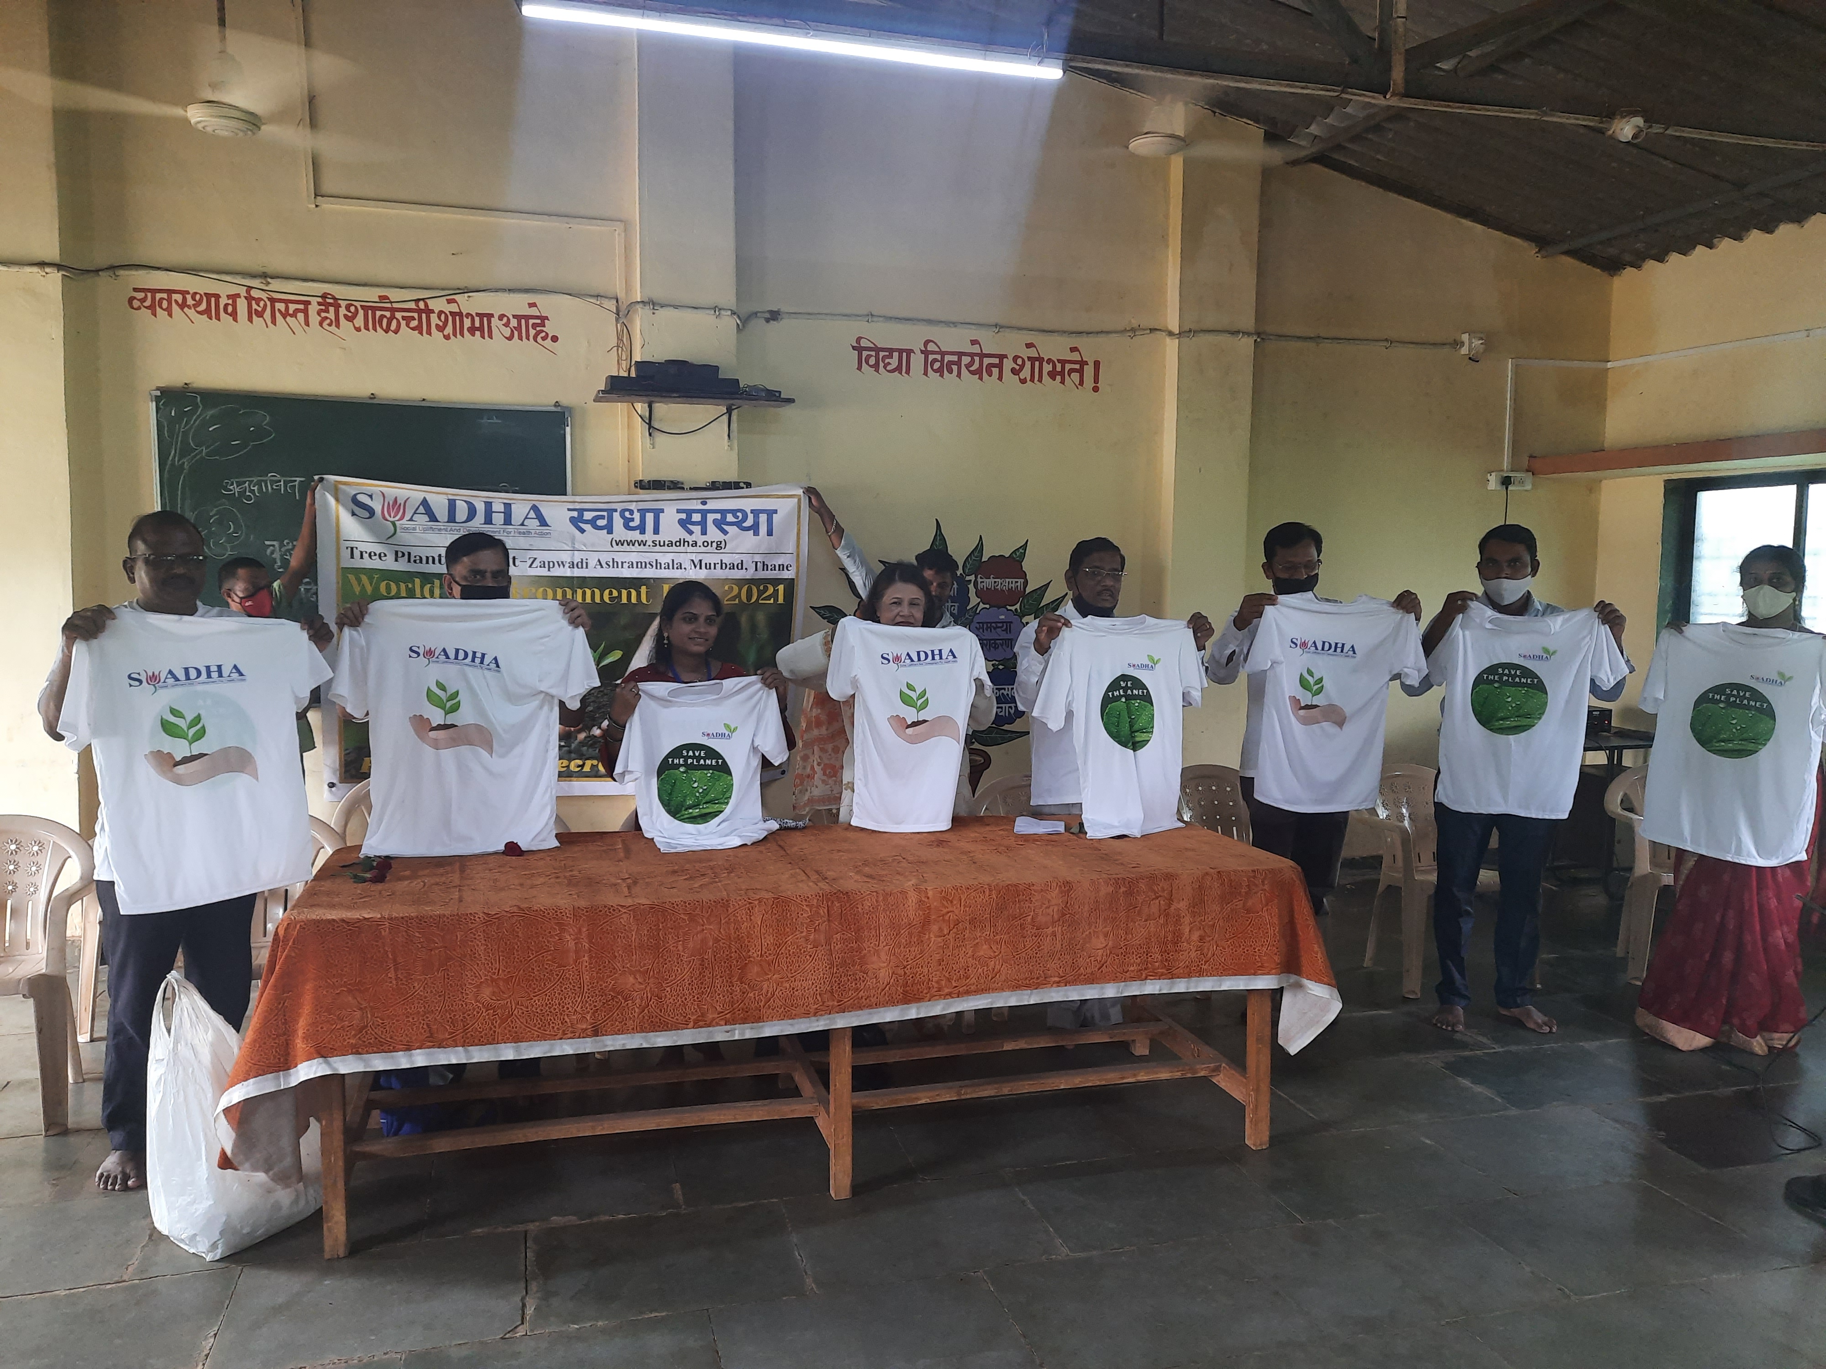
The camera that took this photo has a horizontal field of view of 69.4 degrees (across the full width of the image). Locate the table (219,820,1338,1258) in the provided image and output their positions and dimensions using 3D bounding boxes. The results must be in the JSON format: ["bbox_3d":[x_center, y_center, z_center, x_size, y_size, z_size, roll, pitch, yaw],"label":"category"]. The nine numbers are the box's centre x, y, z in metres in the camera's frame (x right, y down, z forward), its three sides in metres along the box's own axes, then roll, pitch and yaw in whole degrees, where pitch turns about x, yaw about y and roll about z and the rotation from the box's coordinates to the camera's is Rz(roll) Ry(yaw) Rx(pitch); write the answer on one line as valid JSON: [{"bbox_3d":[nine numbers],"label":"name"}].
[{"bbox_3d":[-0.280,0.832,3.514,2.560,0.785,0.860,-1,5,-16],"label":"table"}]

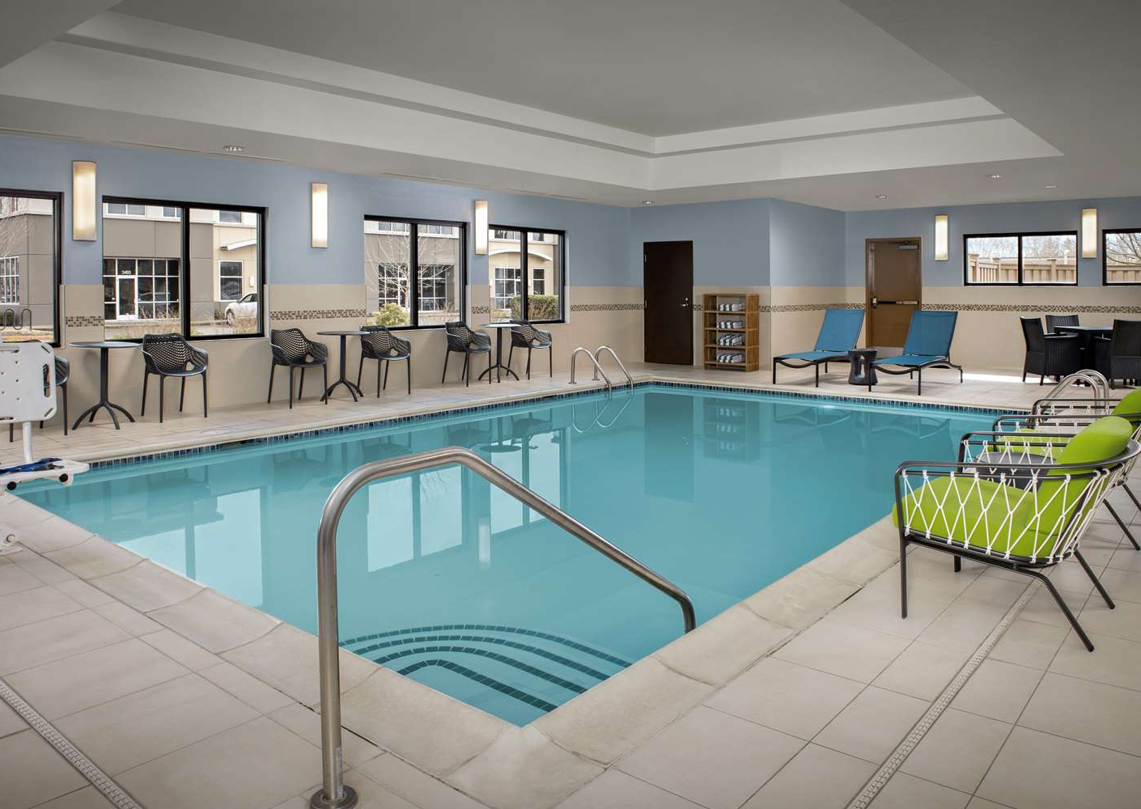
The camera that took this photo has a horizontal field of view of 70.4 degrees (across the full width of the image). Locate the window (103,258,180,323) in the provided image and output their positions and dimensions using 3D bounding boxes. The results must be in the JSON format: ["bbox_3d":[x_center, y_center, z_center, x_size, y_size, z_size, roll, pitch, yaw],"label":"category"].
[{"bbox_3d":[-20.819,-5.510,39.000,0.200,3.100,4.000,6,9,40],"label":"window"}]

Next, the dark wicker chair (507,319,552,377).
[{"bbox_3d":[-0.558,-0.787,11.477,0.550,0.810,0.590,-5,7,-42],"label":"dark wicker chair"}]

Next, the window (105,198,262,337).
[{"bbox_3d":[-3.872,-1.358,8.156,0.100,1.360,1.610,5,7,41],"label":"window"}]

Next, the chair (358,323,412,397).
[{"bbox_3d":[-2.226,-0.533,9.666,0.550,0.810,0.590,-5,8,-44],"label":"chair"}]

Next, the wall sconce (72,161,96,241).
[{"bbox_3d":[-4.553,-1.907,7.581,0.100,0.710,0.190,6,9,40],"label":"wall sconce"}]

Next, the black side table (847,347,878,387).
[{"bbox_3d":[4.020,-0.522,11.087,0.410,0.470,0.410,6,9,40],"label":"black side table"}]

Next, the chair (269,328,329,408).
[{"bbox_3d":[-2.965,-0.414,8.830,0.580,0.810,0.540,5,7,43],"label":"chair"}]

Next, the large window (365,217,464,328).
[{"bbox_3d":[-1.967,-1.688,10.358,0.100,1.370,1.620,5,7,41],"label":"large window"}]

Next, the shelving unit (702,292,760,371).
[{"bbox_3d":[2.596,-1.157,12.894,0.710,1.220,0.430,6,9,40],"label":"shelving unit"}]

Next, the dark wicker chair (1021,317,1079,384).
[{"bbox_3d":[6.336,-0.701,10.682,0.570,0.860,0.540,0,6,3],"label":"dark wicker chair"}]

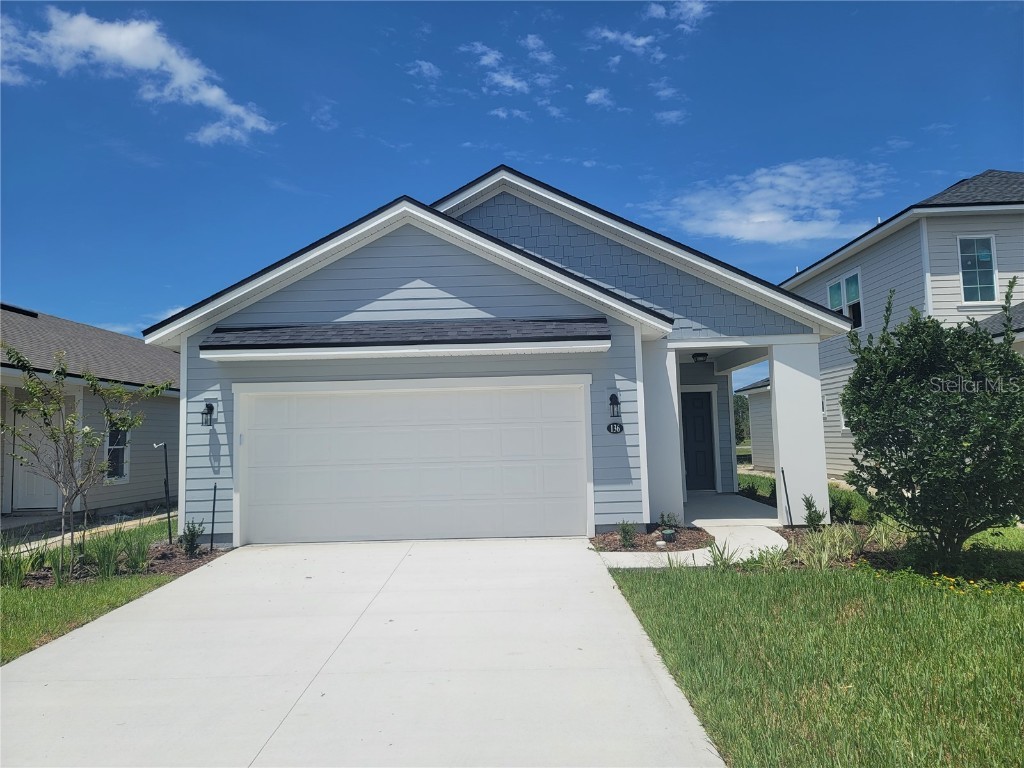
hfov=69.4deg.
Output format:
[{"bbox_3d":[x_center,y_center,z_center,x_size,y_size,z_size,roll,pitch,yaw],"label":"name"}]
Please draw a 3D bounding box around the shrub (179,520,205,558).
[{"bbox_3d":[-4.172,2.011,9.625,0.350,0.510,0.340,-1,-4,1],"label":"shrub"}]

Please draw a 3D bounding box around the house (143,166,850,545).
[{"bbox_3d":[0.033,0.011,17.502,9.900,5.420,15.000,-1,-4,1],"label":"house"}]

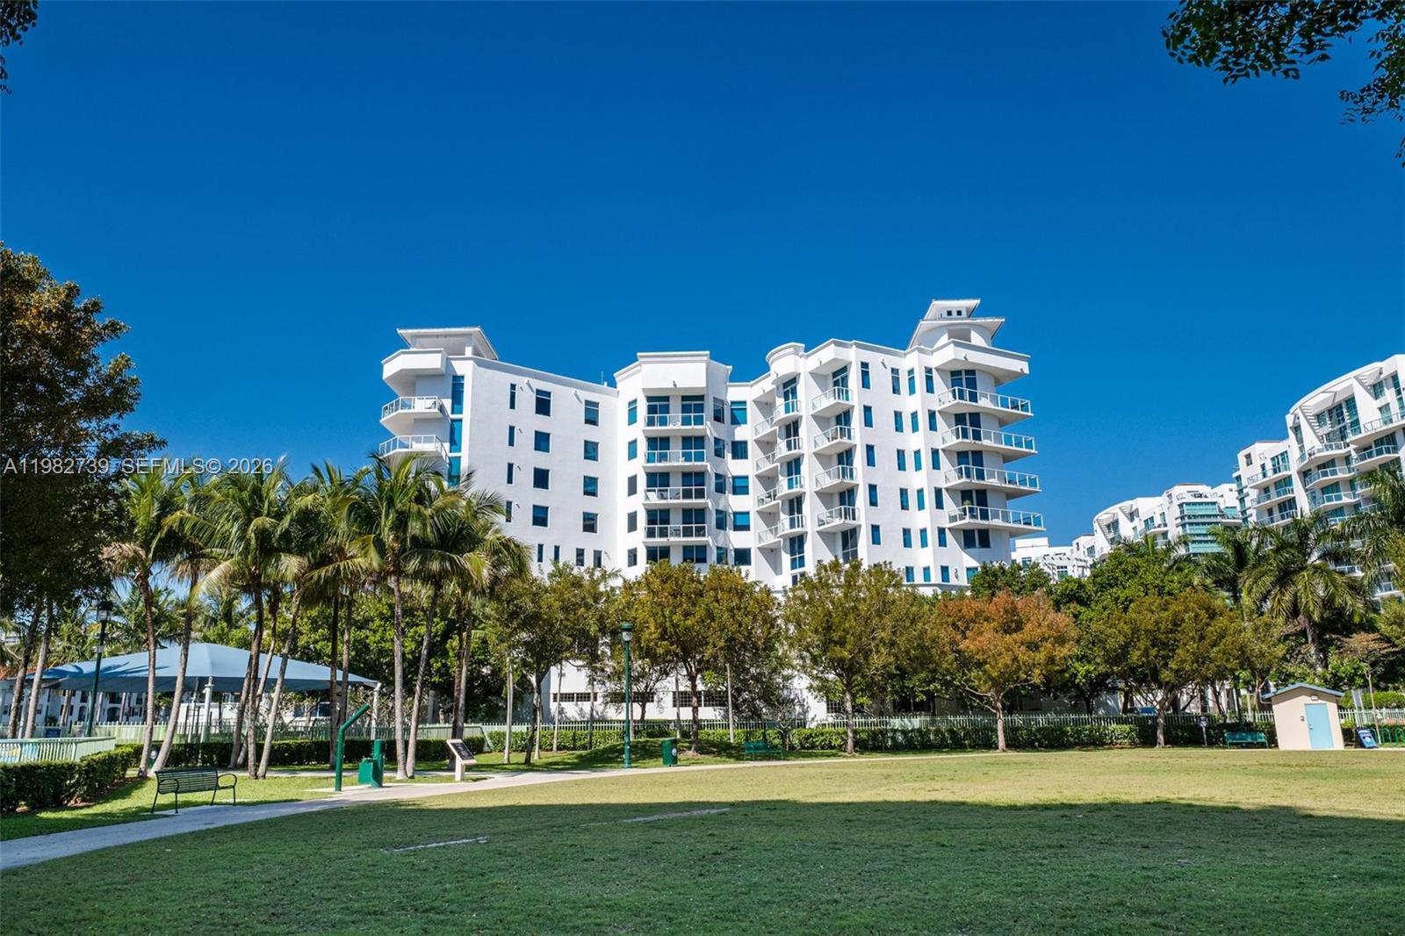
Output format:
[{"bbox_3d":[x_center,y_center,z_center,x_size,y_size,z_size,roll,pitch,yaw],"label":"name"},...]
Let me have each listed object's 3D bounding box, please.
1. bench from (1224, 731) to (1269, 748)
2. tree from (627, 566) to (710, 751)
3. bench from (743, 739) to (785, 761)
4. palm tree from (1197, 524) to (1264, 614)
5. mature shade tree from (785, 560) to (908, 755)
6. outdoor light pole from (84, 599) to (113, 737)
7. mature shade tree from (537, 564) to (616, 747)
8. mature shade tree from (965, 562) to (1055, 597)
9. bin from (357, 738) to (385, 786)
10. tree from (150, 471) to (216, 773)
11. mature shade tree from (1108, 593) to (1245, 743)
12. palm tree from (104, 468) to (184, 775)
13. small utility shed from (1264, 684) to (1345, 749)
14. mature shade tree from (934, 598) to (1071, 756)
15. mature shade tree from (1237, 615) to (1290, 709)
[{"bbox_3d":[26.729,13.341,46.076,1.850,0.850,0.650,-7,-15,23],"label":"bench"},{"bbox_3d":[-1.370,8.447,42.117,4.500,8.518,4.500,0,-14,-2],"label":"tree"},{"bbox_3d":[2.744,12.600,41.782,0.620,0.835,1.830,-14,-19,42],"label":"bench"},{"bbox_3d":[34.183,10.322,59.116,4.600,13.636,4.600,-1,-14,0],"label":"palm tree"},{"bbox_3d":[7.127,9.120,45.694,6.200,9.295,6.200,-3,-14,8],"label":"mature shade tree"},{"bbox_3d":[-21.113,7.538,32.531,0.480,5.991,0.480,-1,-14,0],"label":"outdoor light pole"},{"bbox_3d":[-5.519,8.207,40.748,3.600,8.151,3.800,-1,-14,0],"label":"mature shade tree"},{"bbox_3d":[18.634,10.867,56.241,6.000,10.589,6.000,-5,-14,17],"label":"mature shade tree"},{"bbox_3d":[-9.827,8.719,27.757,0.800,1.385,0.600,-4,-14,11],"label":"bin"},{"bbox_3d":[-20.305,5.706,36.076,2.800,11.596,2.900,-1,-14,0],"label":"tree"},{"bbox_3d":[24.336,10.187,48.094,6.300,7.883,6.300,-7,-15,25],"label":"mature shade tree"},{"bbox_3d":[-21.806,5.647,35.788,3.000,11.652,3.100,-1,-14,0],"label":"palm tree"},{"bbox_3d":[29.038,11.967,45.260,3.100,3.064,2.800,-9,-16,30],"label":"small utility shed"},{"bbox_3d":[15.027,10.060,46.544,6.500,7.675,6.500,-5,-14,17],"label":"mature shade tree"},{"bbox_3d":[31.206,11.632,51.588,3.200,6.998,3.300,-1,-14,0],"label":"mature shade tree"}]

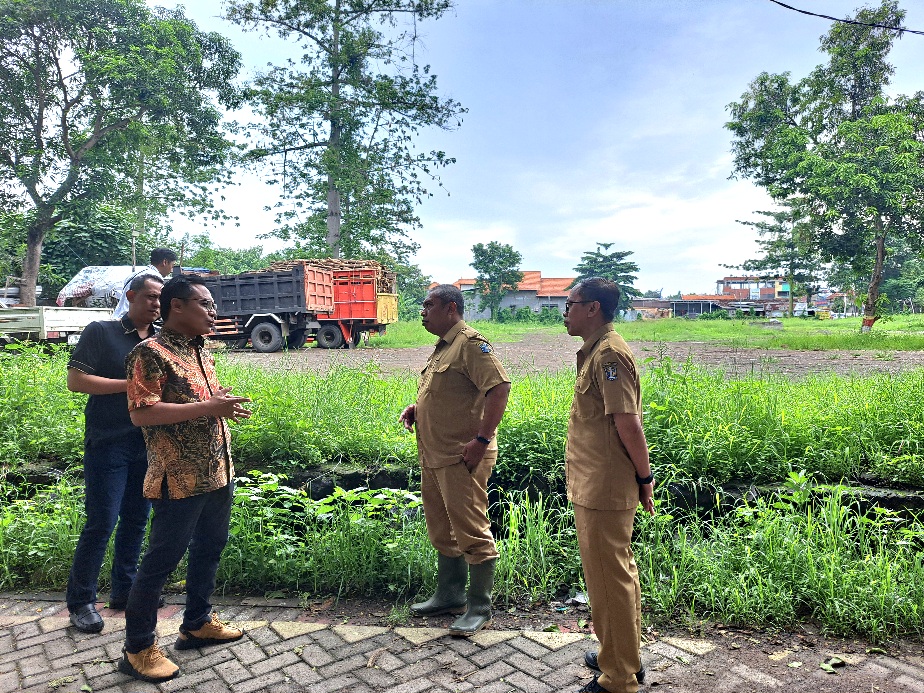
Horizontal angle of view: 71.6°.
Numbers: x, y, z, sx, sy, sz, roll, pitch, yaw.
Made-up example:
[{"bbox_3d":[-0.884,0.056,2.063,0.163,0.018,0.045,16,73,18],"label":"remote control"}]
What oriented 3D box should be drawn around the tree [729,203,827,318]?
[{"bbox_3d":[30.923,-8.372,62.000,10.200,11.100,10.200,0,4,0],"label":"tree"}]

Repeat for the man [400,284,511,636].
[{"bbox_3d":[-0.040,0.528,3.111,0.500,1.650,0.520,-1,4,-21],"label":"man"}]

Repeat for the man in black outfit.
[{"bbox_3d":[-1.720,0.506,3.130,0.420,1.690,0.500,2,4,25],"label":"man in black outfit"}]

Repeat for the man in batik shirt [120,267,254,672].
[{"bbox_3d":[-1.210,0.535,2.771,0.520,1.680,0.500,0,4,3],"label":"man in batik shirt"}]

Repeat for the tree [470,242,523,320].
[{"bbox_3d":[2.962,-5.538,55.000,4.600,6.800,4.600,0,4,0],"label":"tree"}]

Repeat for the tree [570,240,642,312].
[{"bbox_3d":[12.857,-5.828,57.000,6.400,6.900,6.400,0,4,0],"label":"tree"}]

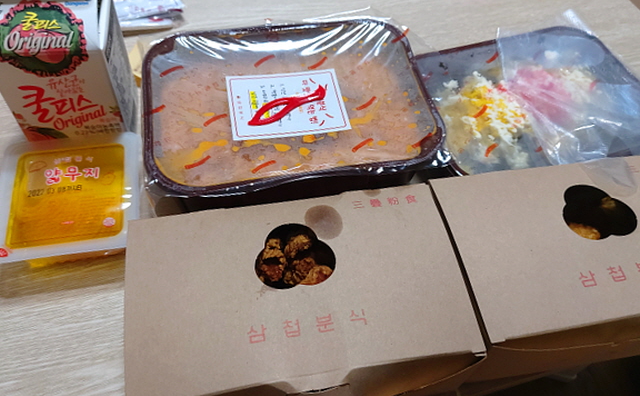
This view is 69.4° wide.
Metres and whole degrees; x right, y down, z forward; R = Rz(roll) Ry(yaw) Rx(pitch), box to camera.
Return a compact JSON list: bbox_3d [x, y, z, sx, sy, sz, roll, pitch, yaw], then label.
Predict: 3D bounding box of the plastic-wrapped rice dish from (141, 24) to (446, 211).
[{"bbox_3d":[-0.023,-0.067,0.377,0.220,0.050,0.160,-8,59,-13],"label":"plastic-wrapped rice dish"}]

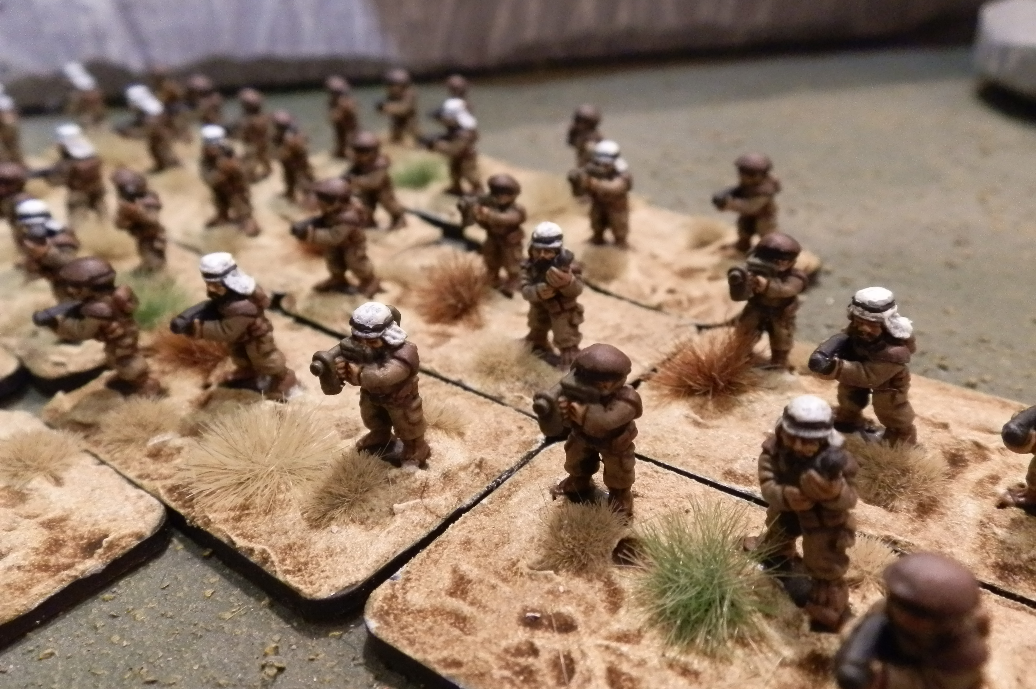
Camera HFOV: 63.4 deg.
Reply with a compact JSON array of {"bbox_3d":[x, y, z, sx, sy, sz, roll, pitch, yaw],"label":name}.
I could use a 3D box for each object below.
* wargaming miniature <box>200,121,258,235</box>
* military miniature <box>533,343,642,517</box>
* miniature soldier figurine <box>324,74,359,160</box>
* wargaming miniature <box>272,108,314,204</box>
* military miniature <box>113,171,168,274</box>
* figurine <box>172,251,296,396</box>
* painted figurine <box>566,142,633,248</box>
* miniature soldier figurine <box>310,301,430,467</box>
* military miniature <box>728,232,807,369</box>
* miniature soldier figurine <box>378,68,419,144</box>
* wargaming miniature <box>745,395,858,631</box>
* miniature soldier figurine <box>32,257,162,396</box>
[{"bbox_3d":[-0.046,-0.026,0.132,0.007,0.017,0.008,2,28,4],"label":"wargaming miniature"},{"bbox_3d":[0.006,0.008,0.073,0.008,0.017,0.010,20,34,33],"label":"military miniature"},{"bbox_3d":[-0.036,-0.047,0.174,0.007,0.017,0.008,23,36,36],"label":"miniature soldier figurine"},{"bbox_3d":[-0.042,-0.035,0.158,0.009,0.017,0.008,4,28,9],"label":"wargaming miniature"},{"bbox_3d":[-0.056,-0.018,0.125,0.007,0.016,0.008,6,29,11],"label":"military miniature"},{"bbox_3d":[-0.031,-0.002,0.092,0.007,0.016,0.012,25,37,38],"label":"figurine"},{"bbox_3d":[0.012,-0.022,0.128,0.007,0.017,0.009,20,34,33],"label":"painted figurine"},{"bbox_3d":[-0.013,0.004,0.079,0.007,0.017,0.010,16,32,28],"label":"miniature soldier figurine"},{"bbox_3d":[0.029,-0.005,0.097,0.009,0.016,0.009,-24,35,-36],"label":"military miniature"},{"bbox_3d":[-0.028,-0.055,0.196,0.009,0.016,0.011,19,34,33],"label":"miniature soldier figurine"},{"bbox_3d":[0.022,0.012,0.065,0.009,0.017,0.008,9,29,18],"label":"wargaming miniature"},{"bbox_3d":[-0.047,-0.001,0.093,0.011,0.016,0.009,-22,34,-35],"label":"miniature soldier figurine"}]

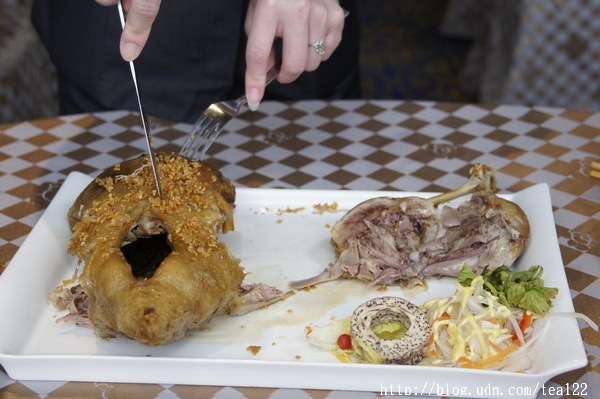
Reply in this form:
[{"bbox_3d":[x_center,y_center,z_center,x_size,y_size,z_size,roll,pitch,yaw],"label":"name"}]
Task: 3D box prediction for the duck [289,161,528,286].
[{"bbox_3d":[0.085,0.020,0.894,0.178,0.051,0.105,-2,27,0],"label":"duck"}]

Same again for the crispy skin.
[{"bbox_3d":[-0.107,0.025,0.866,0.127,0.071,0.194,-4,27,-5],"label":"crispy skin"}]

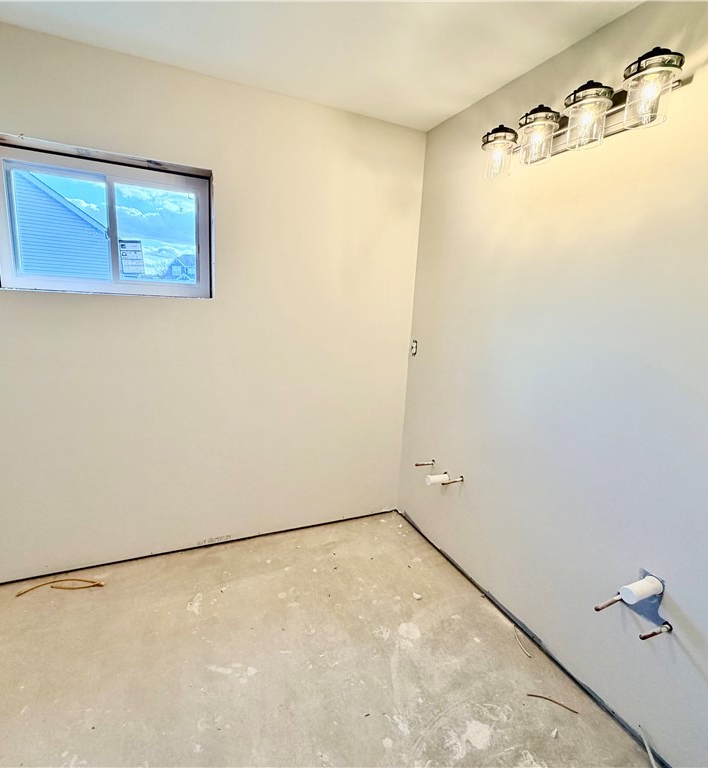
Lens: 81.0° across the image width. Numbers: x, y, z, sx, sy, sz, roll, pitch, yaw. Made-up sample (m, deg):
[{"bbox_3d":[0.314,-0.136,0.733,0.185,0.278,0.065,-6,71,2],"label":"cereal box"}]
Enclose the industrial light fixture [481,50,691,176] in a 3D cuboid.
[{"bbox_3d":[0.771,-0.940,1.508,0.197,0.200,0.762,-2,13,-24],"label":"industrial light fixture"}]

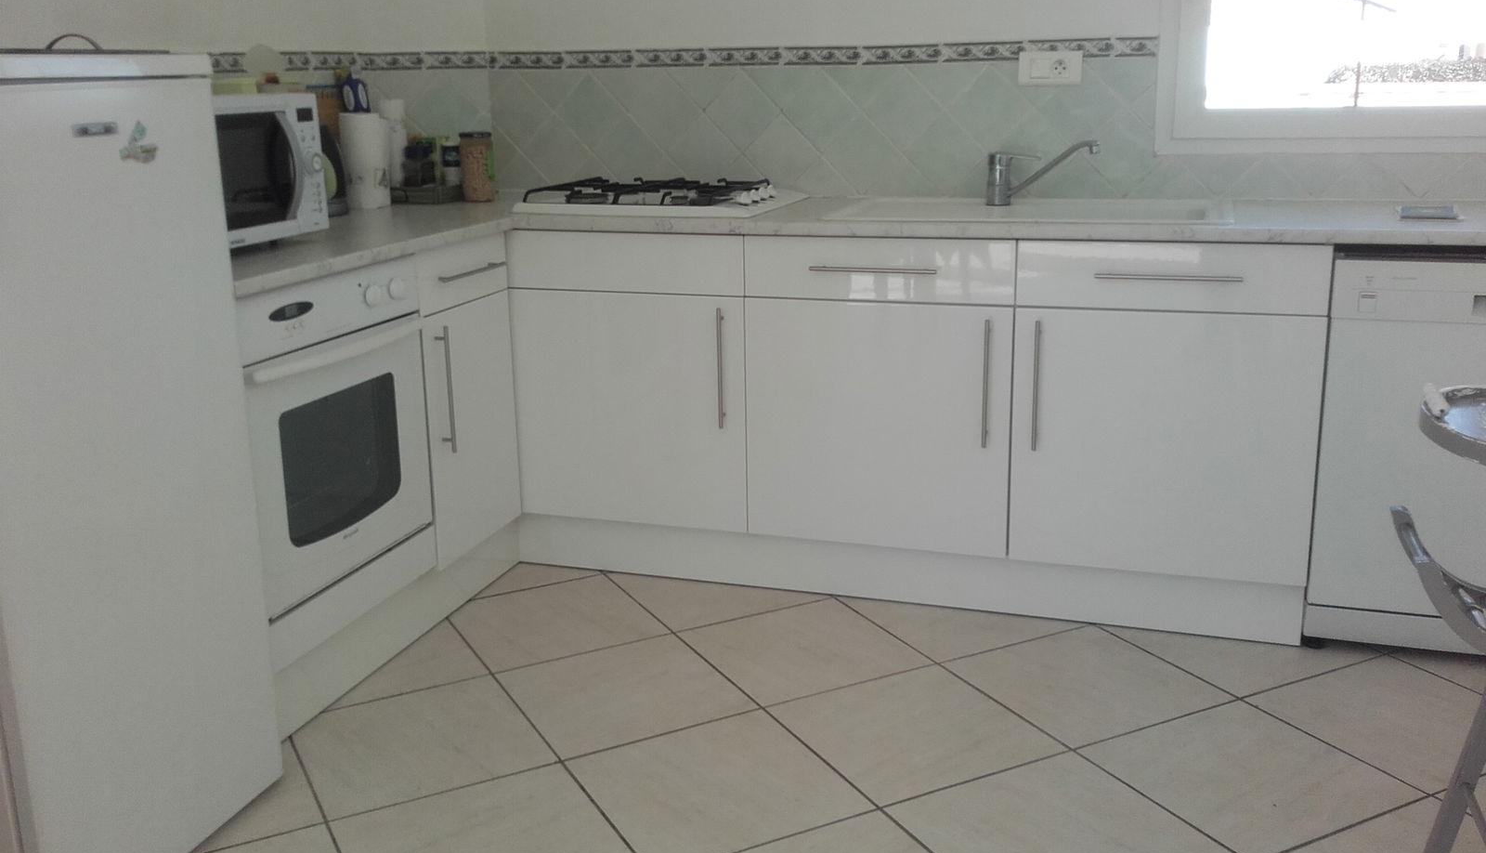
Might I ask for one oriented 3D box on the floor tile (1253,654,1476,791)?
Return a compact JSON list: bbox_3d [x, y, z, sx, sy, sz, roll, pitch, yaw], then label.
[{"bbox_3d":[1.244,0.550,2.326,0.402,0.010,0.402,-9,17,-26],"label":"floor tile"}]

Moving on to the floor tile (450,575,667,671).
[{"bbox_3d":[-0.431,0.445,2.839,0.402,0.010,0.402,-9,17,-26],"label":"floor tile"}]

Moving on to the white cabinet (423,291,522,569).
[{"bbox_3d":[-0.884,-0.022,2.947,0.560,0.565,0.390,4,15,17],"label":"white cabinet"}]

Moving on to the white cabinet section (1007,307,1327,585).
[{"bbox_3d":[0.941,-0.022,2.811,0.602,0.561,0.500,4,15,18],"label":"white cabinet section"}]

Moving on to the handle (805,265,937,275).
[{"bbox_3d":[0.280,-0.339,2.668,0.290,0.013,0.036,4,15,17],"label":"handle"}]

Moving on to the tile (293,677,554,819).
[{"bbox_3d":[-0.610,0.595,2.341,0.415,0.010,0.415,-8,16,-26],"label":"tile"}]

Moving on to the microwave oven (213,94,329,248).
[{"bbox_3d":[-1.139,-0.504,2.473,0.360,0.285,0.480,4,15,17],"label":"microwave oven"}]

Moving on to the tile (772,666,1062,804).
[{"bbox_3d":[0.317,0.569,2.322,0.402,0.010,0.402,-9,17,-26],"label":"tile"}]

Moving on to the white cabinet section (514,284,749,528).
[{"bbox_3d":[-0.195,-0.095,3.176,0.594,0.561,0.500,4,15,18],"label":"white cabinet section"}]

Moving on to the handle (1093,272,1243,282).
[{"bbox_3d":[0.840,-0.295,2.458,0.276,0.012,0.033,4,16,17],"label":"handle"}]

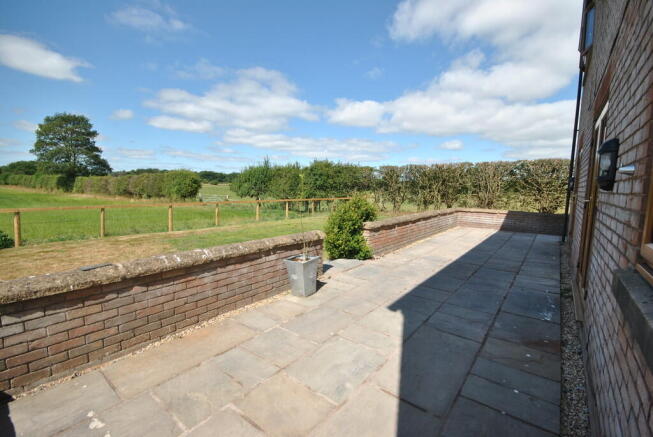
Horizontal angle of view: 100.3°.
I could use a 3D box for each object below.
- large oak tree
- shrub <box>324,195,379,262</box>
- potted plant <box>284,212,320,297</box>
[{"bbox_3d":[-41.500,-10.676,44.204,10.300,12.535,10.300,-6,10,-42],"label":"large oak tree"},{"bbox_3d":[0.490,0.185,5.841,1.120,1.310,1.000,1,7,0],"label":"shrub"},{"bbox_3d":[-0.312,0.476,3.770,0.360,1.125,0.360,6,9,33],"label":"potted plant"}]

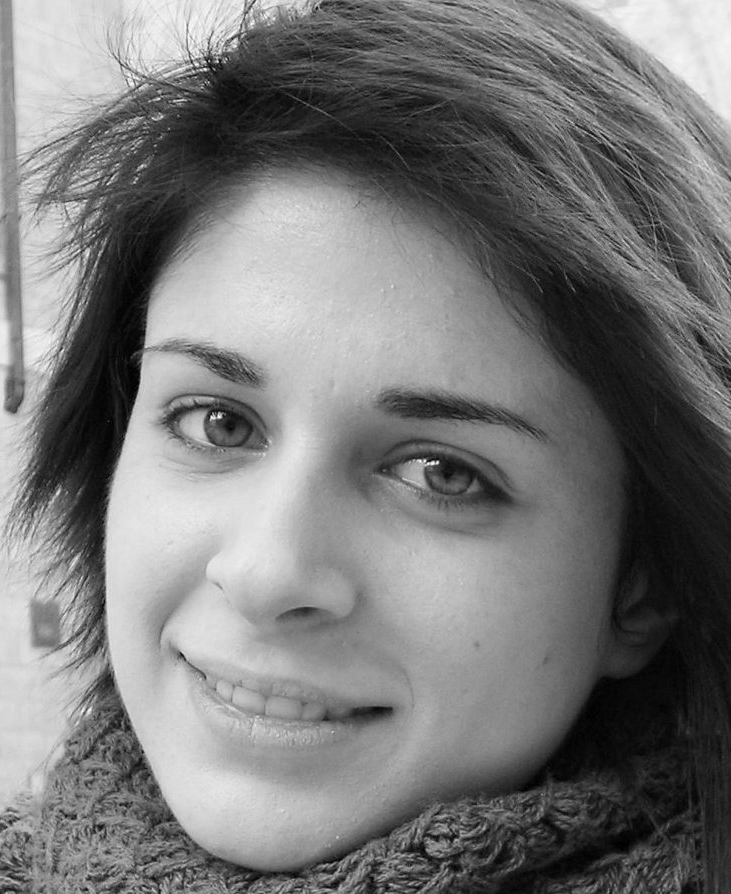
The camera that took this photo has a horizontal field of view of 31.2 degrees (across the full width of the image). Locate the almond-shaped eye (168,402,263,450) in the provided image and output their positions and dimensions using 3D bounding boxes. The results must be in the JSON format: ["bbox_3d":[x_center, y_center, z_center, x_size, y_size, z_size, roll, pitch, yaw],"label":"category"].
[{"bbox_3d":[-0.038,-0.005,0.338,0.026,0.011,0.012,12,-2,13],"label":"almond-shaped eye"}]

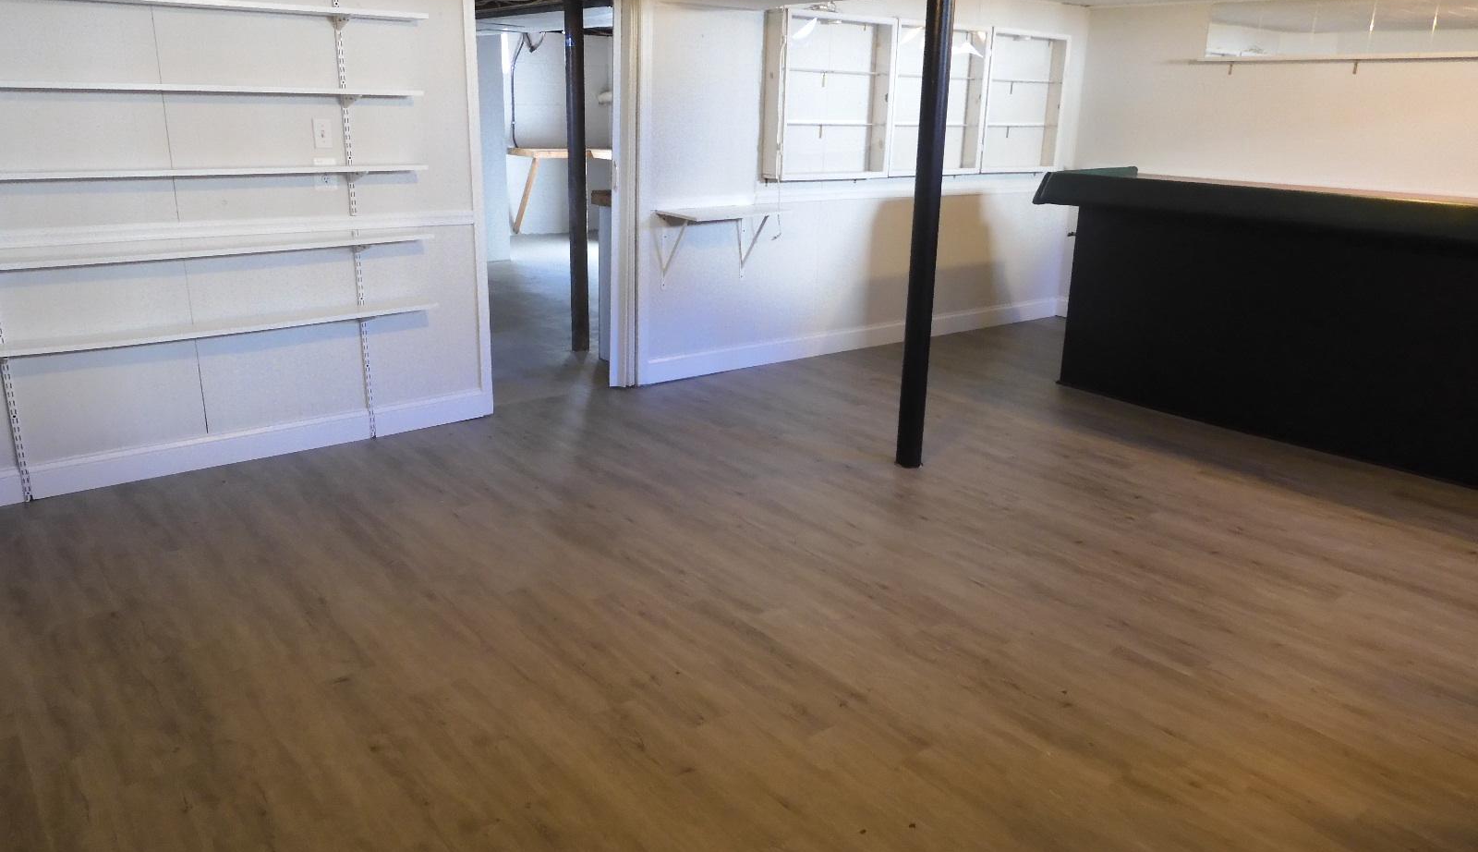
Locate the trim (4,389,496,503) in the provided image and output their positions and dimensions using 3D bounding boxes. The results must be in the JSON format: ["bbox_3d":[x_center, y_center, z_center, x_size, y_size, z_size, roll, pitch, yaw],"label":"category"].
[{"bbox_3d":[-1.889,0.052,4.222,1.885,0.128,0.018,-13,22,-38],"label":"trim"}]

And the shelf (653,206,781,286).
[{"bbox_3d":[-0.078,-0.899,5.236,0.630,0.400,0.330,-13,22,-38],"label":"shelf"}]

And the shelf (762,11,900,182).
[{"bbox_3d":[0.504,-1.776,5.566,0.820,0.850,0.150,-13,22,-38],"label":"shelf"}]

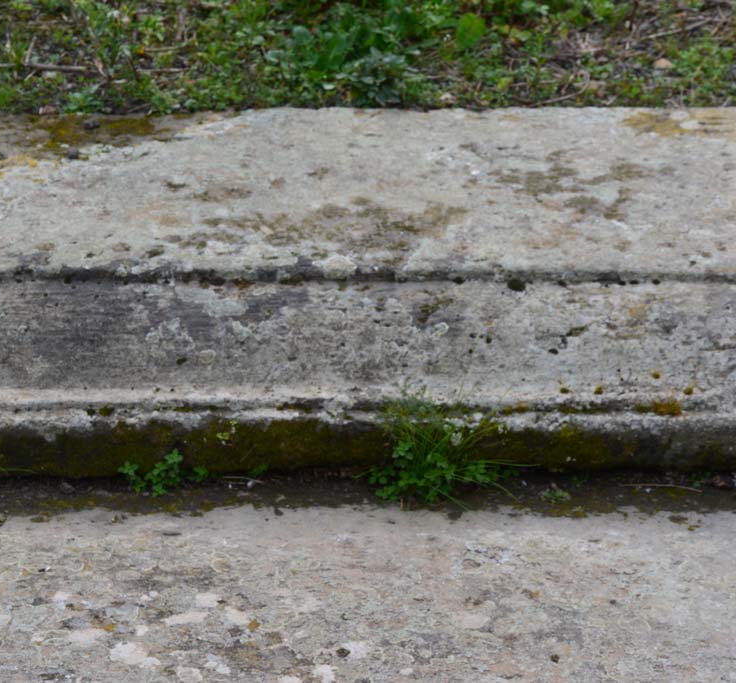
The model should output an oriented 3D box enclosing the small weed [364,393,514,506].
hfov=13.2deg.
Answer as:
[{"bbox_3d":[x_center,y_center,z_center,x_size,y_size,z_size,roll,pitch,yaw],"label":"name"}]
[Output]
[{"bbox_3d":[0.072,0.103,3.177,0.150,0.100,0.105,0,29,0],"label":"small weed"}]

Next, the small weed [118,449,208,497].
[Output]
[{"bbox_3d":[-0.206,0.126,3.196,0.090,0.042,0.042,0,29,0],"label":"small weed"}]

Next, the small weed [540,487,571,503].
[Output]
[{"bbox_3d":[0.187,0.151,3.182,0.030,0.012,0.022,0,29,0],"label":"small weed"}]

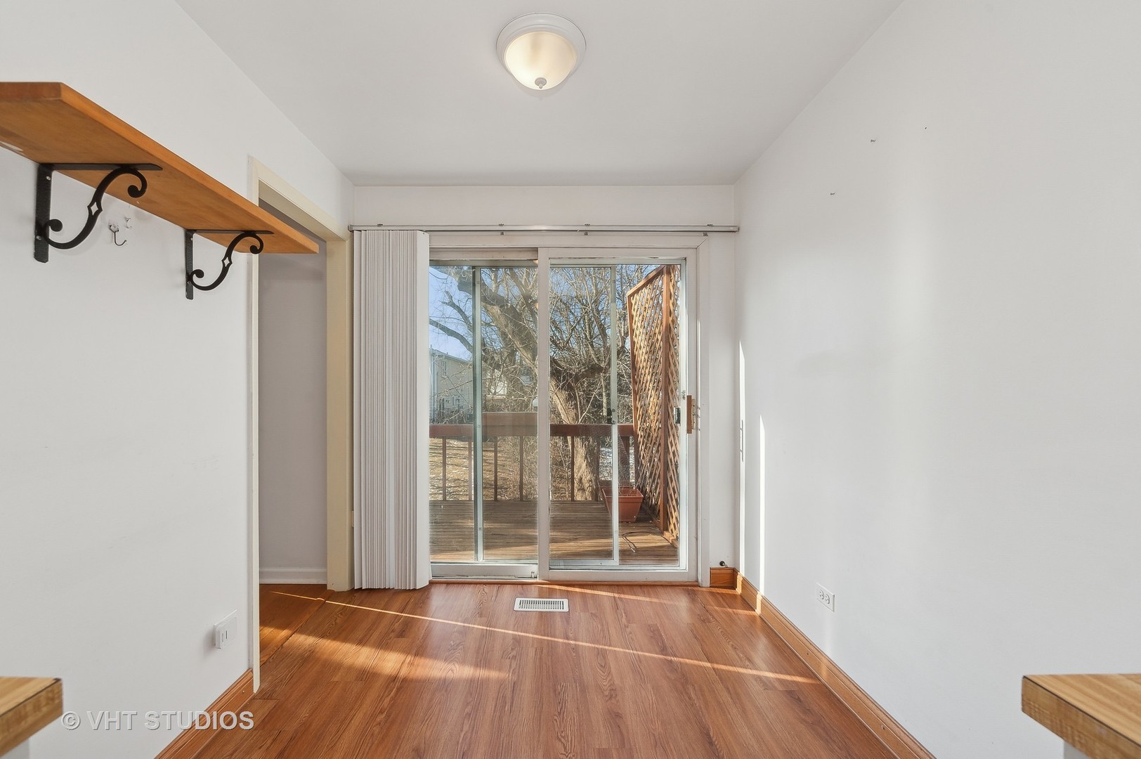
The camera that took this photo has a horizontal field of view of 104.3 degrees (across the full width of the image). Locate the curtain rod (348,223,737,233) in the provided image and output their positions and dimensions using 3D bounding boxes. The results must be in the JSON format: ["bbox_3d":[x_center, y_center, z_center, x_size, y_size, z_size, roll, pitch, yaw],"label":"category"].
[{"bbox_3d":[-0.153,-0.884,2.595,2.270,0.035,0.042,0,-1,-1],"label":"curtain rod"}]

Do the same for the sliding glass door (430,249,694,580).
[{"bbox_3d":[-0.140,0.214,2.735,1.820,2.010,0.100,0,-1,-1],"label":"sliding glass door"}]

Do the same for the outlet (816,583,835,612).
[{"bbox_3d":[1.032,0.880,1.792,0.008,0.071,0.115,0,-1,-2],"label":"outlet"}]

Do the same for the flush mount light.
[{"bbox_3d":[-0.105,-1.118,1.592,0.325,0.135,0.325,0,-1,0],"label":"flush mount light"}]

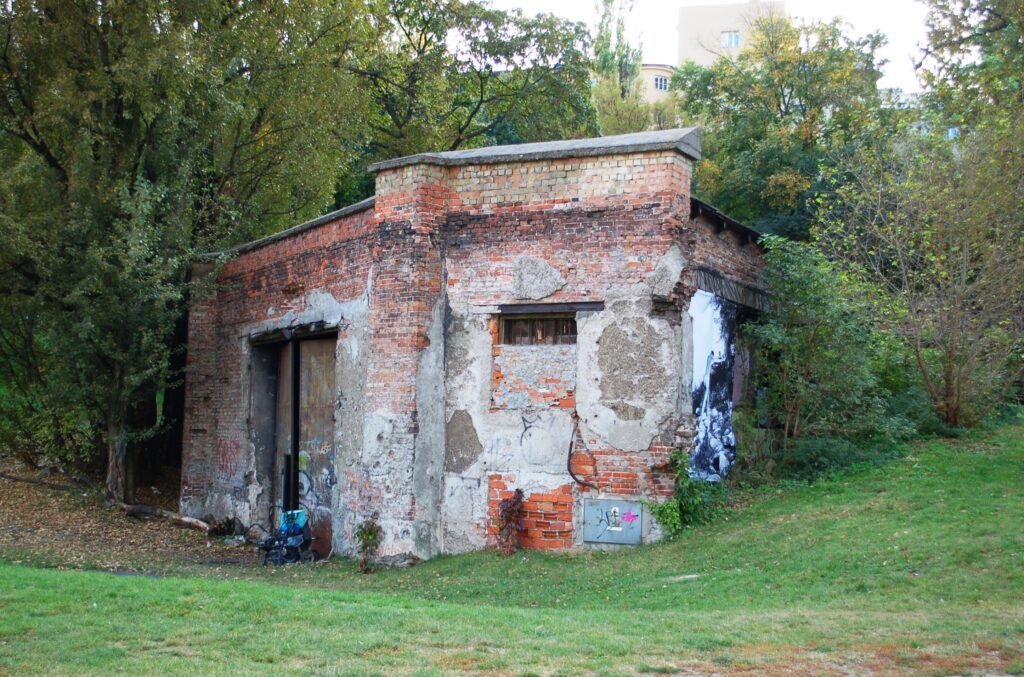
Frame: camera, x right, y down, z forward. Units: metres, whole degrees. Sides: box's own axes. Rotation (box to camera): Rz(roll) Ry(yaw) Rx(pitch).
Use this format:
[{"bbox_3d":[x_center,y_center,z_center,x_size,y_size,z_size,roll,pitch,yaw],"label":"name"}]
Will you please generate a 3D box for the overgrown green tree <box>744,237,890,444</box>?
[{"bbox_3d":[4.906,0.064,20.500,2.350,3.400,2.200,0,-4,0],"label":"overgrown green tree"}]

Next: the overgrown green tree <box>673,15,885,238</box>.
[{"bbox_3d":[6.941,-5.353,33.500,5.600,6.300,5.200,0,-4,0],"label":"overgrown green tree"}]

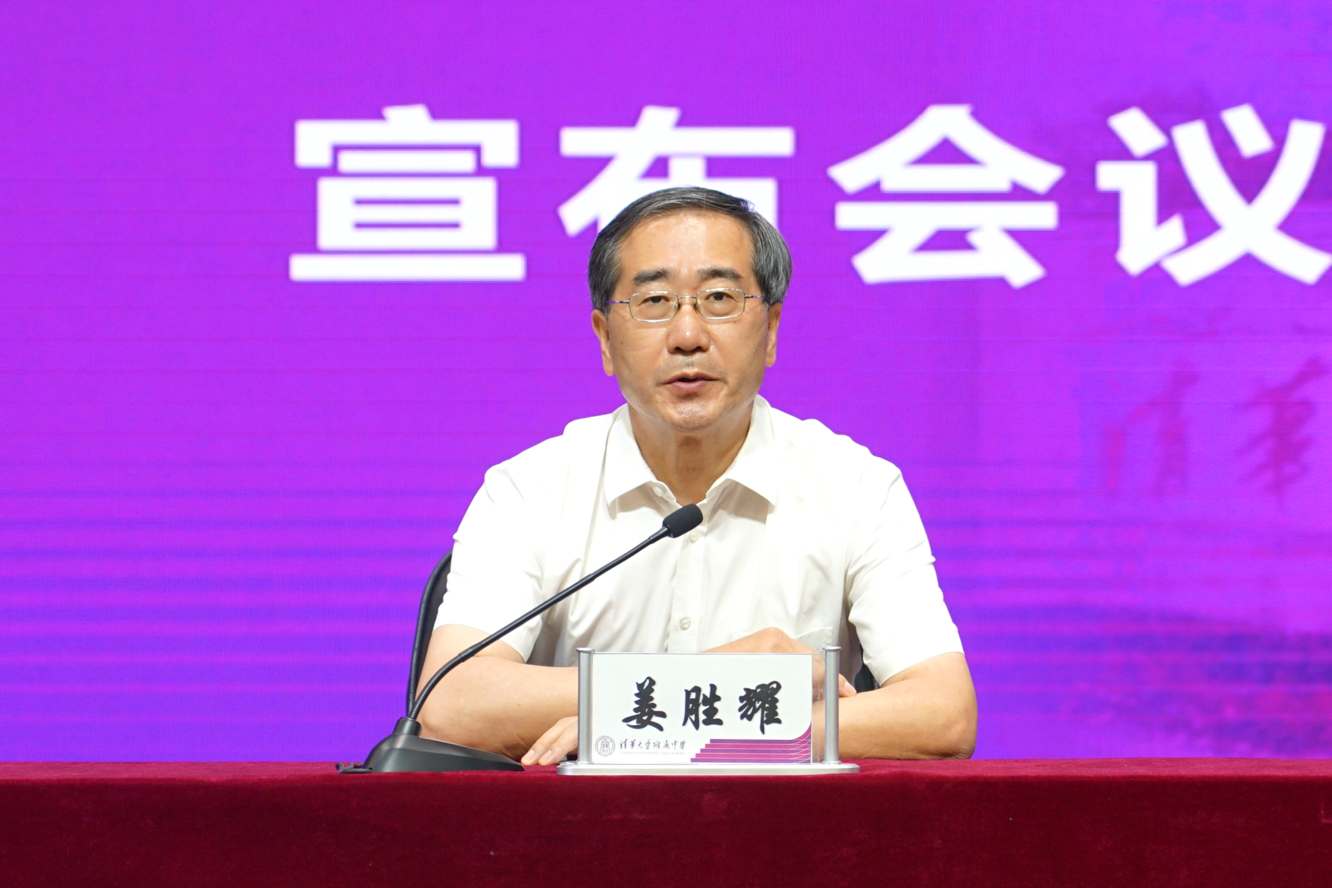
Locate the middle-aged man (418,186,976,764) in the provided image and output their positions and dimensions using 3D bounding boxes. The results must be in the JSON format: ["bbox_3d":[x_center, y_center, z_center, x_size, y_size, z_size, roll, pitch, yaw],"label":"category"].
[{"bbox_3d":[0.030,0.400,2.554,0.560,1.330,0.680,0,-5,0],"label":"middle-aged man"}]

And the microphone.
[{"bbox_3d":[-0.127,0.177,2.384,0.320,0.250,0.110,2,-6,-22],"label":"microphone"}]

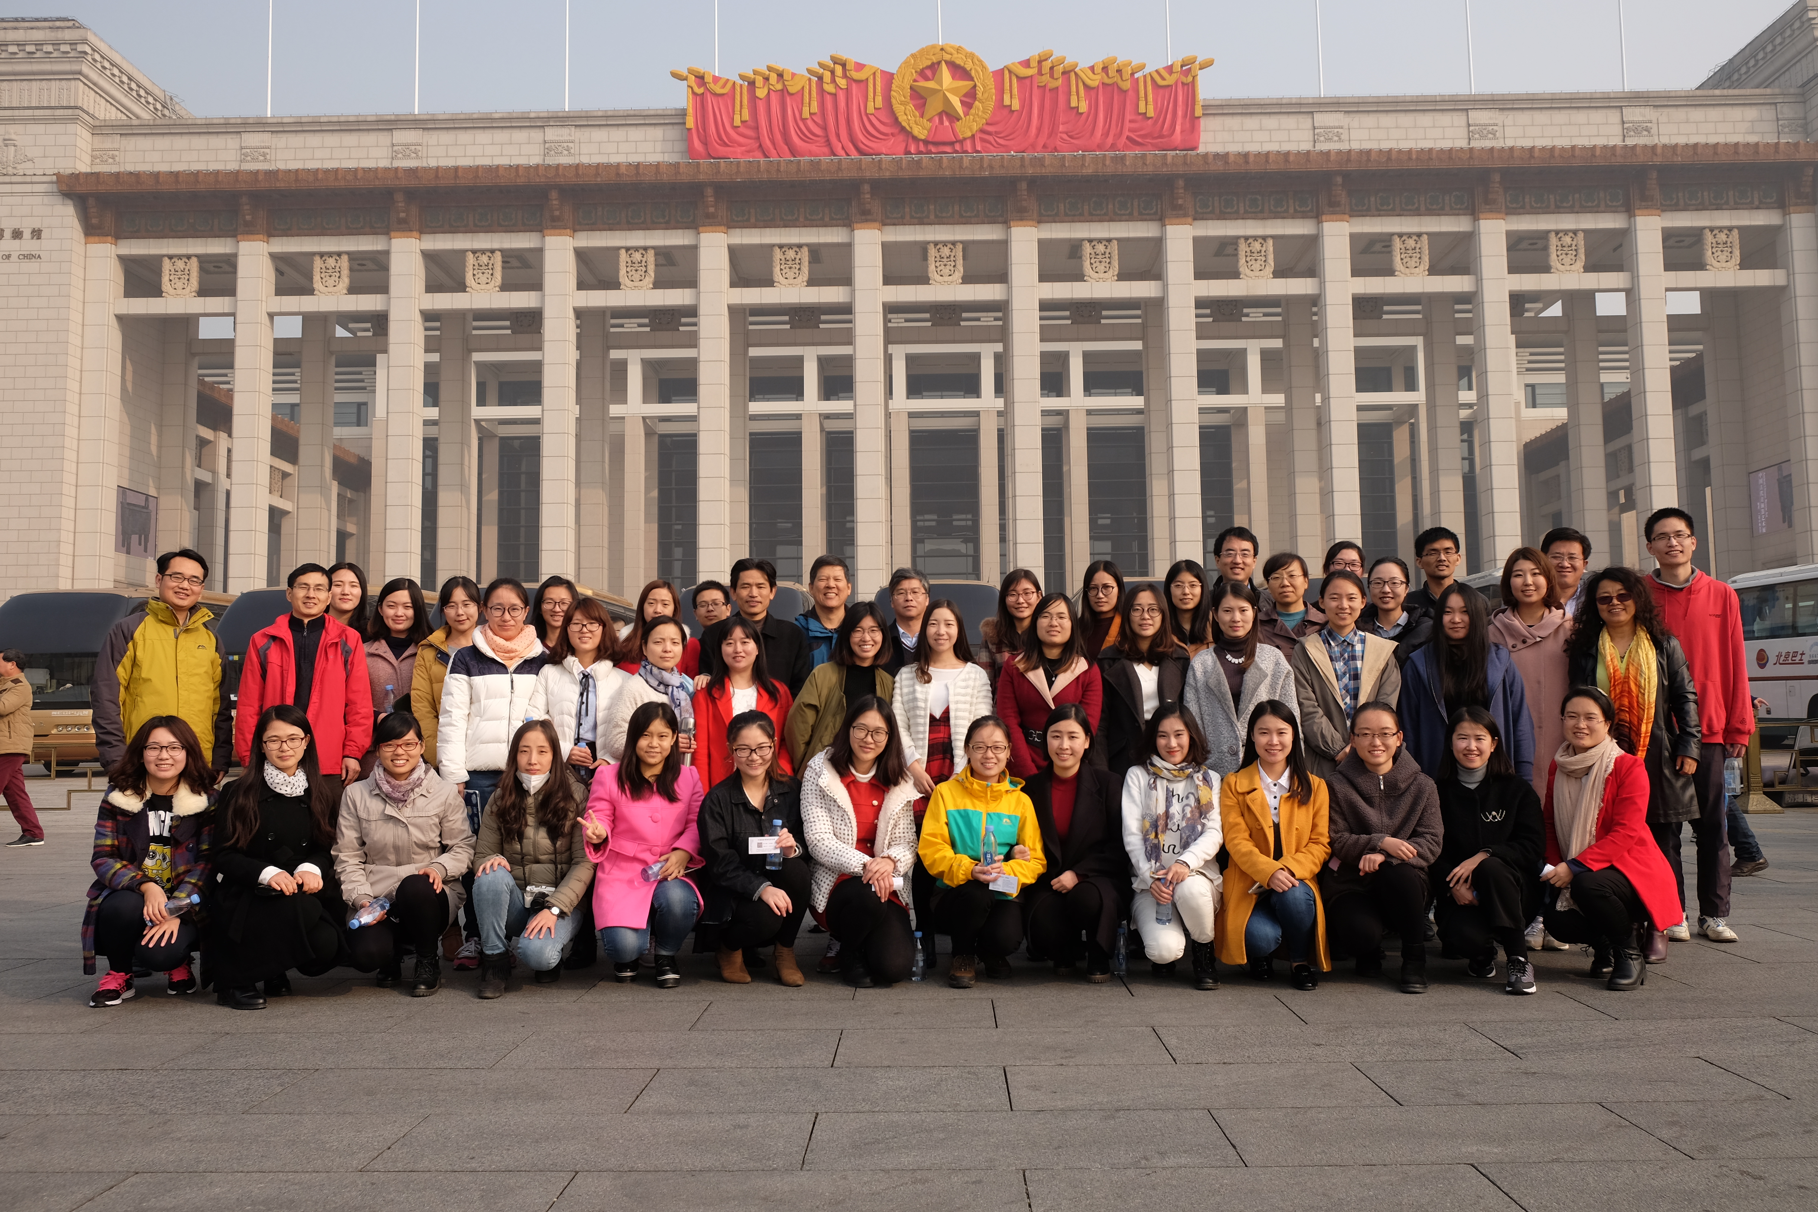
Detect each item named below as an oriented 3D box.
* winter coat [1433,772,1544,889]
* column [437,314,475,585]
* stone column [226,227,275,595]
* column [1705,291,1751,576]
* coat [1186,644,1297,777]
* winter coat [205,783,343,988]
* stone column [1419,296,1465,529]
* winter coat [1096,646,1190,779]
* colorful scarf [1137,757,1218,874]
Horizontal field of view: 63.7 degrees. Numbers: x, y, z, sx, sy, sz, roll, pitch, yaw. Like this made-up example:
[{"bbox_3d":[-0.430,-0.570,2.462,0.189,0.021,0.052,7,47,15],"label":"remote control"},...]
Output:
[{"bbox_3d":[2.027,0.806,5.128,0.410,0.480,0.390,-3,-5,21],"label":"winter coat"},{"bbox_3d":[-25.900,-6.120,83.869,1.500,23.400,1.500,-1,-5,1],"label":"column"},{"bbox_3d":[-39.029,-7.696,86.374,1.600,28.728,1.600,-1,-5,1],"label":"stone column"},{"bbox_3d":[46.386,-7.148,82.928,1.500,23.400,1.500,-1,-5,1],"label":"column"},{"bbox_3d":[1.415,0.515,6.250,0.500,0.720,0.340,-2,-4,12],"label":"coat"},{"bbox_3d":[-2.400,1.052,5.530,0.500,0.760,0.560,1,-5,-22],"label":"winter coat"},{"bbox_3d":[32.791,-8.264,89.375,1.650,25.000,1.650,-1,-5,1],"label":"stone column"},{"bbox_3d":[1.003,0.522,6.250,0.440,0.750,0.300,-1,-5,3],"label":"winter coat"},{"bbox_3d":[1.024,0.810,5.600,0.320,0.480,0.240,-1,-5,0],"label":"colorful scarf"}]

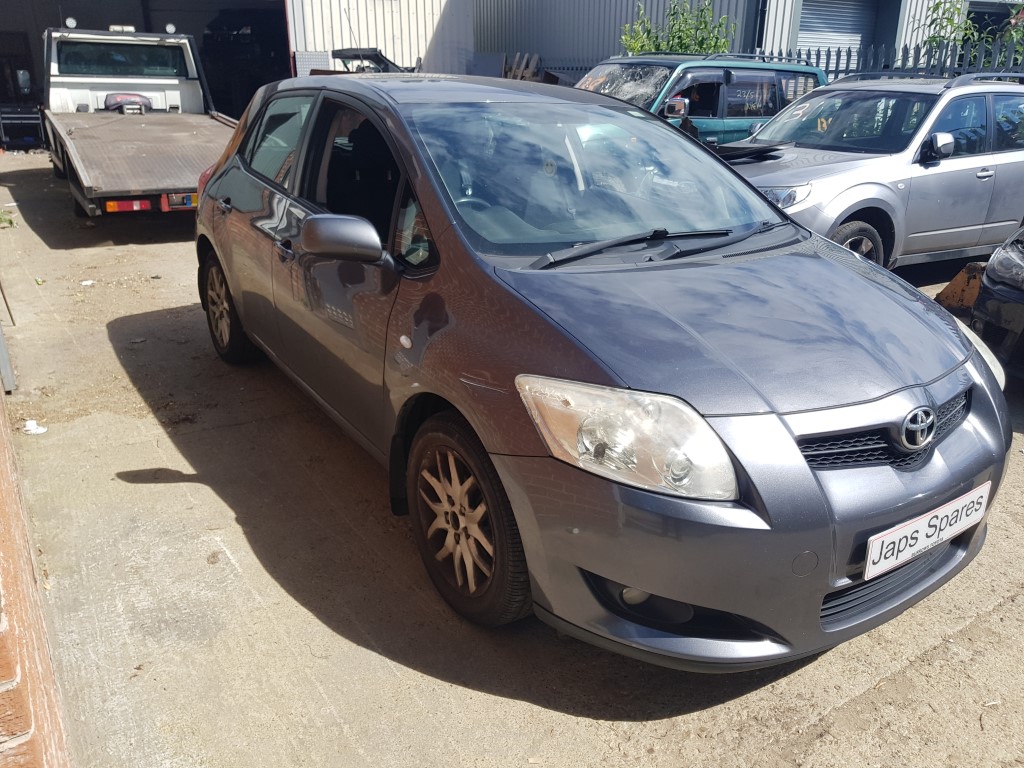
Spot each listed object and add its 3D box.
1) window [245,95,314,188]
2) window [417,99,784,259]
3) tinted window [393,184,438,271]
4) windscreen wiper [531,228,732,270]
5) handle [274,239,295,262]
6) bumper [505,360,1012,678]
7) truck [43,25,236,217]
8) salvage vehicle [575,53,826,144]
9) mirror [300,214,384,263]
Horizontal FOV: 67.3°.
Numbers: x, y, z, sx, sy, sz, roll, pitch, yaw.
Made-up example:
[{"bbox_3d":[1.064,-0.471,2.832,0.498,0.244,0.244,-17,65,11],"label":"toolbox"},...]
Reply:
[{"bbox_3d":[-1.012,-1.064,3.335,0.050,0.370,0.760,16,9,-37],"label":"window"},{"bbox_3d":[0.334,-0.694,2.633,1.360,0.110,0.930,-11,52,-31],"label":"window"},{"bbox_3d":[-0.254,-0.447,2.218,0.040,0.240,0.275,14,7,-44],"label":"tinted window"},{"bbox_3d":[0.392,-0.419,2.340,0.760,0.095,0.120,-11,24,-31],"label":"windscreen wiper"},{"bbox_3d":[-0.867,-0.503,2.931,0.055,0.055,0.200,-11,24,-31],"label":"handle"},{"bbox_3d":[0.845,0.243,2.113,1.720,0.620,0.680,-11,24,-31],"label":"bumper"},{"bbox_3d":[-4.850,-3.611,10.268,2.200,2.270,6.800,-11,24,-31],"label":"truck"},{"bbox_3d":[1.843,-3.084,9.583,4.700,1.880,1.800,-12,24,-32],"label":"salvage vehicle"},{"bbox_3d":[-0.464,-0.409,2.191,0.240,0.155,0.140,-11,24,-31],"label":"mirror"}]

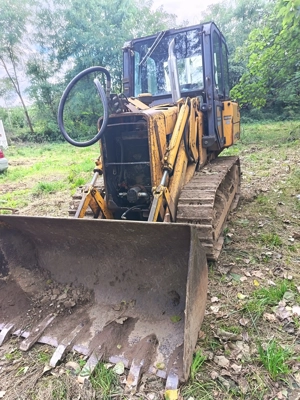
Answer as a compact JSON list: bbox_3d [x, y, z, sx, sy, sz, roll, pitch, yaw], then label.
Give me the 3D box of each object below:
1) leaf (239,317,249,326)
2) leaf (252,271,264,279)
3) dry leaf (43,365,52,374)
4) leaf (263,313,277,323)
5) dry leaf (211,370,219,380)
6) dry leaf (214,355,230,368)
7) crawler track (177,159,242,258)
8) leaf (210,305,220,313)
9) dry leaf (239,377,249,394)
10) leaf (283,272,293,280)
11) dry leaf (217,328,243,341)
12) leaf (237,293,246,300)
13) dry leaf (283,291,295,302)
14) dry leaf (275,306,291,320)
[{"bbox_3d":[0.781,1.014,2.301,0.080,0.018,0.063,0,17,19],"label":"leaf"},{"bbox_3d":[1.114,0.763,2.855,0.128,0.030,0.082,6,18,36],"label":"leaf"},{"bbox_3d":[-0.716,1.172,1.924,0.062,0.025,0.043,-15,18,-34],"label":"dry leaf"},{"bbox_3d":[0.959,0.942,2.228,0.093,0.030,0.072,2,16,24],"label":"leaf"},{"bbox_3d":[0.413,1.117,1.767,0.047,0.020,0.043,7,19,38],"label":"dry leaf"},{"bbox_3d":[0.483,1.081,1.858,0.095,0.030,0.076,2,16,26],"label":"dry leaf"},{"bbox_3d":[1.107,-0.077,4.524,0.415,0.832,3.251,2,17,23],"label":"crawler track"},{"bbox_3d":[0.587,0.979,2.489,0.084,0.018,0.071,-2,16,13],"label":"leaf"},{"bbox_3d":[0.571,1.124,1.679,0.051,0.025,0.096,-4,15,3],"label":"dry leaf"},{"bbox_3d":[1.374,0.765,2.762,0.074,0.030,0.083,-15,18,-33],"label":"leaf"},{"bbox_3d":[0.593,1.008,2.061,0.179,0.050,0.049,2,16,26],"label":"dry leaf"},{"bbox_3d":[0.869,0.913,2.626,0.076,0.018,0.057,0,17,18],"label":"leaf"},{"bbox_3d":[1.285,0.892,2.563,0.095,0.018,0.126,3,18,27],"label":"dry leaf"},{"bbox_3d":[1.129,0.963,2.353,0.119,0.025,0.107,3,18,27],"label":"dry leaf"}]

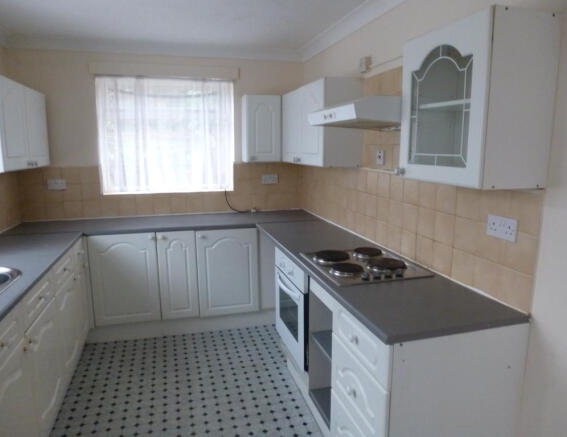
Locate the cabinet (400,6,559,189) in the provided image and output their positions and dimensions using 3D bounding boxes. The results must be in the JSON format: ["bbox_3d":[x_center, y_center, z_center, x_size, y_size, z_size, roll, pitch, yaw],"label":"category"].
[{"bbox_3d":[0.716,-0.428,1.573,0.285,0.573,0.493,-3,10,-16],"label":"cabinet"}]

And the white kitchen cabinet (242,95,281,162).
[{"bbox_3d":[-0.196,-0.816,3.709,0.320,0.581,0.252,-3,10,-16],"label":"white kitchen cabinet"}]

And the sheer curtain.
[{"bbox_3d":[-1.026,-0.730,3.645,1.158,1.001,0.113,-3,10,-16],"label":"sheer curtain"}]

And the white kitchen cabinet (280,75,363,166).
[{"bbox_3d":[0.256,-0.725,3.189,0.275,0.581,1.009,-3,10,-16],"label":"white kitchen cabinet"}]

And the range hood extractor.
[{"bbox_3d":[0.455,-0.548,2.139,0.472,0.125,0.598,-3,10,-16],"label":"range hood extractor"}]

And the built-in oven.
[{"bbox_3d":[0.298,0.503,2.511,0.555,0.570,0.594,-3,10,-16],"label":"built-in oven"}]

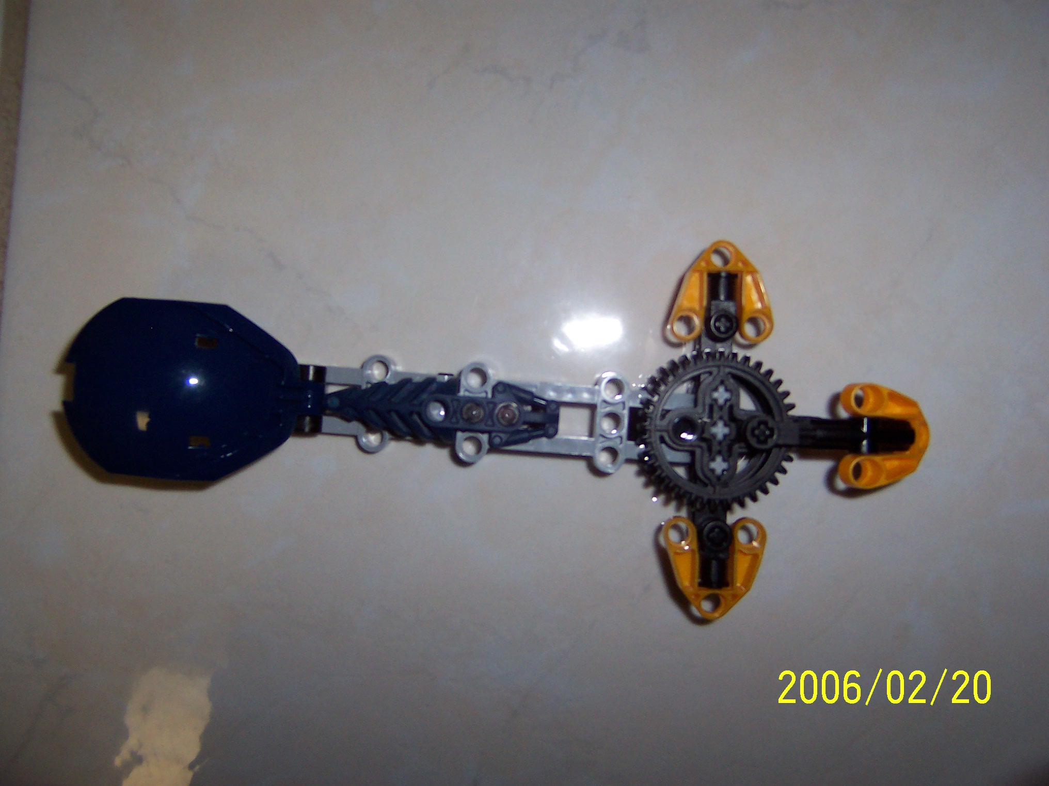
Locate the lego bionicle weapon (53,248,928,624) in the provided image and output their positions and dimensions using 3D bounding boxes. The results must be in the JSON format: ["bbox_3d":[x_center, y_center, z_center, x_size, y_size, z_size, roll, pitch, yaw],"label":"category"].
[{"bbox_3d":[-0.004,0.006,0.253,0.200,0.032,0.088,3,88,0],"label":"lego bionicle weapon"}]

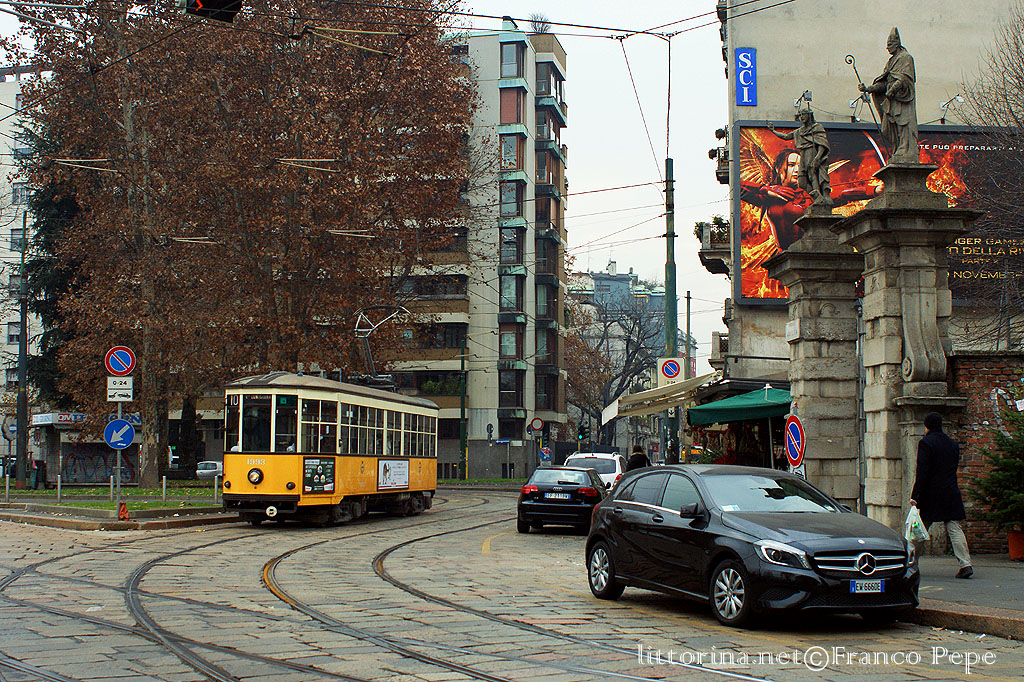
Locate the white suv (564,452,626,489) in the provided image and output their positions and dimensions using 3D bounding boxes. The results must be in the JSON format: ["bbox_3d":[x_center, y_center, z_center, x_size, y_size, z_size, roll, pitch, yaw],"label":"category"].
[{"bbox_3d":[2.225,4.086,36.041,1.840,1.770,4.550,0,-6,3],"label":"white suv"}]

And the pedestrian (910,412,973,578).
[{"bbox_3d":[4.736,1.694,14.107,0.560,1.810,0.500,4,-6,-35],"label":"pedestrian"}]

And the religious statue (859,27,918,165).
[{"bbox_3d":[5.683,-3.731,19.365,0.900,2.093,0.800,3,-6,-28],"label":"religious statue"}]

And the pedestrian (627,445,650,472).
[{"bbox_3d":[2.706,3.058,27.337,0.480,1.660,0.340,-1,-5,10],"label":"pedestrian"}]

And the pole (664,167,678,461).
[{"bbox_3d":[3.529,-0.039,27.917,0.300,8.000,0.300,0,-5,0],"label":"pole"}]

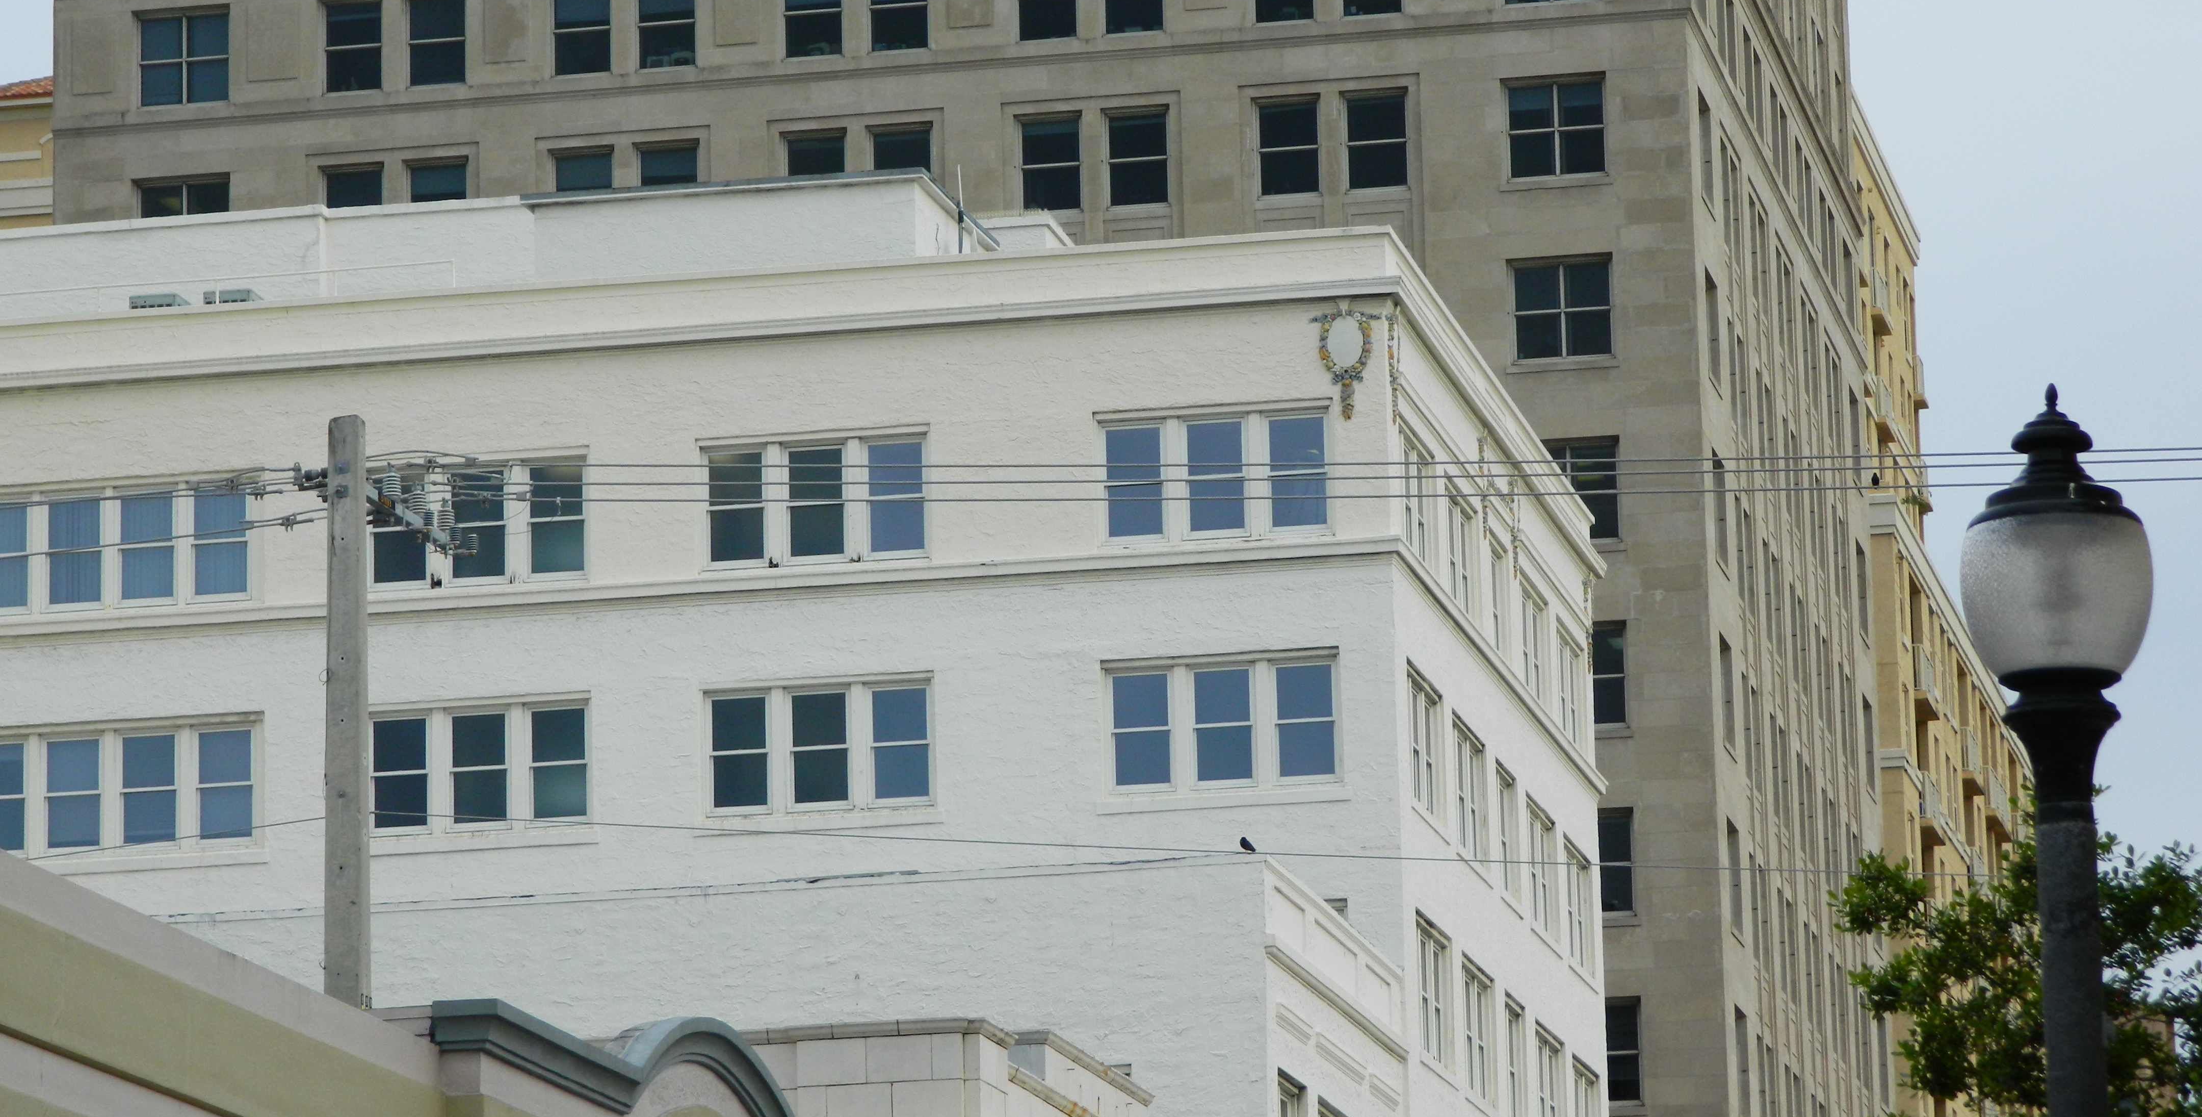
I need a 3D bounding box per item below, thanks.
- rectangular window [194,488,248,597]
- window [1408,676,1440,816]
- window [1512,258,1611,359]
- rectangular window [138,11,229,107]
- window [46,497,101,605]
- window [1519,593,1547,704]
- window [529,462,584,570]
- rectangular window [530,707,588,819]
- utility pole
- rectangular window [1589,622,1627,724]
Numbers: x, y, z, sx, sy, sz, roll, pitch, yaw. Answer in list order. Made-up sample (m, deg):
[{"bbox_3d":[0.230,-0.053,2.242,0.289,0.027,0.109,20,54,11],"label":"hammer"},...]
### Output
[{"bbox_3d":[-12.381,-0.230,115.452,0.750,1.454,0.150,-4,-11,10],"label":"rectangular window"},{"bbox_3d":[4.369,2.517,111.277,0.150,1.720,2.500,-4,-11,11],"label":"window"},{"bbox_3d":[8.467,-4.591,151.013,1.783,1.791,0.200,-4,-11,10],"label":"window"},{"bbox_3d":[-17.631,-9.609,157.773,1.813,1.774,0.200,-4,-11,10],"label":"rectangular window"},{"bbox_3d":[-14.723,-0.062,117.798,0.789,1.534,0.150,-4,-11,10],"label":"window"},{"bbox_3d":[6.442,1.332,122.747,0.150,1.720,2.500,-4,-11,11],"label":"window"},{"bbox_3d":[-7.372,-0.541,111.666,0.860,1.600,0.130,-4,-11,11],"label":"window"},{"bbox_3d":[-7.472,2.818,112.963,0.808,1.514,0.200,-4,-11,10],"label":"rectangular window"},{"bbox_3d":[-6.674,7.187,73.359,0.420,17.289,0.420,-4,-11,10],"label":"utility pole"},{"bbox_3d":[9.050,2.222,156.300,1.999,1.950,0.150,-4,-11,10],"label":"rectangular window"}]

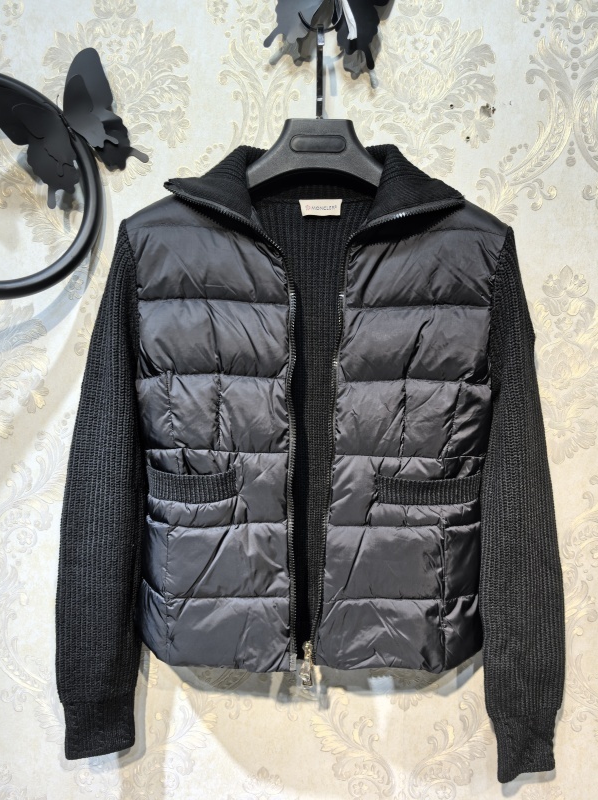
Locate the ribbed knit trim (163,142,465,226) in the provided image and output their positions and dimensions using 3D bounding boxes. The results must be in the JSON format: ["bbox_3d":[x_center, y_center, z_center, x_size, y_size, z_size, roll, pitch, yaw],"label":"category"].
[{"bbox_3d":[0.017,-0.233,0.670,0.318,0.100,0.125,1,5,3],"label":"ribbed knit trim"}]

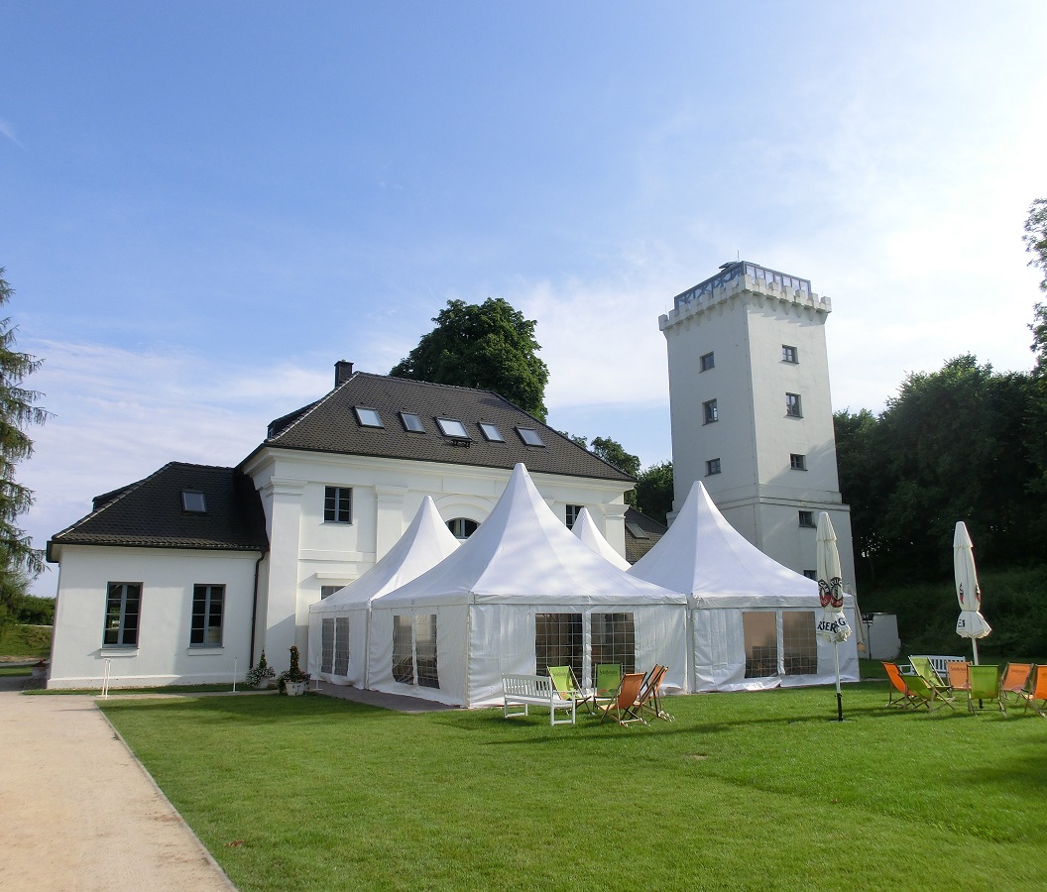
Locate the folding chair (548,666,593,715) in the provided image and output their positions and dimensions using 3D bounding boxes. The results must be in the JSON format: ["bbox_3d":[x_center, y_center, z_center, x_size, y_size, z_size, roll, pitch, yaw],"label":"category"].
[{"bbox_3d":[0.897,4.727,16.003,0.560,0.887,0.755,7,-14,-31],"label":"folding chair"}]

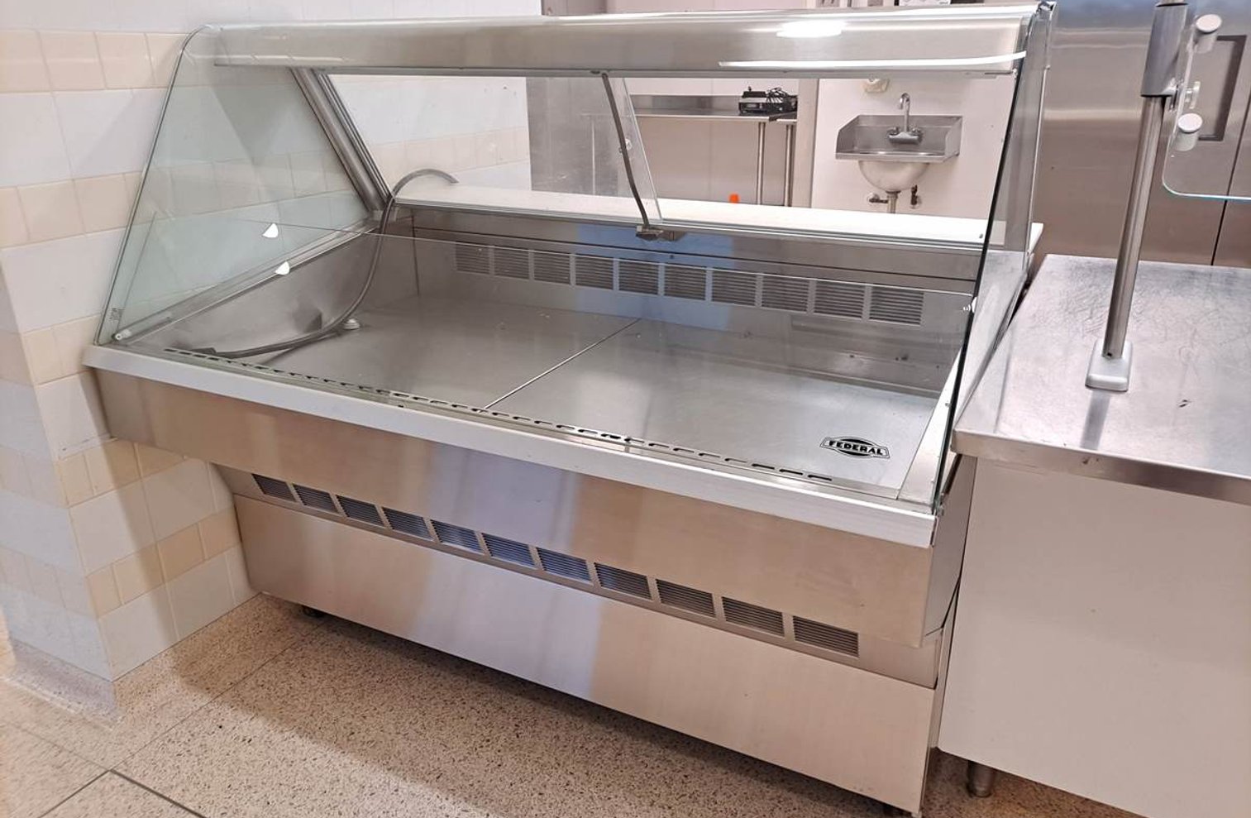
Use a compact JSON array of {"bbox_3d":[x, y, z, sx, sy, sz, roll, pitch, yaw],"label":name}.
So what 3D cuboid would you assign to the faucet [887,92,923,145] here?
[{"bbox_3d":[1.304,-1.351,4.216,0.158,0.235,0.190,10,23,26],"label":"faucet"}]

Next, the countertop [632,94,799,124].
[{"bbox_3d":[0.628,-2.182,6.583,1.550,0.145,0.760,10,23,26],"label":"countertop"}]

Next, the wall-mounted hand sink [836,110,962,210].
[{"bbox_3d":[1.271,-1.130,4.213,0.478,0.430,0.368,10,23,26],"label":"wall-mounted hand sink"}]

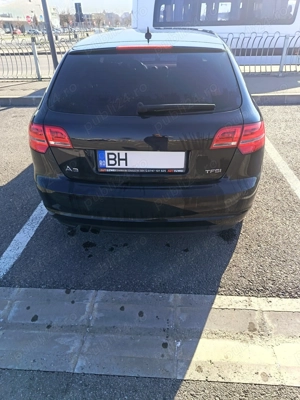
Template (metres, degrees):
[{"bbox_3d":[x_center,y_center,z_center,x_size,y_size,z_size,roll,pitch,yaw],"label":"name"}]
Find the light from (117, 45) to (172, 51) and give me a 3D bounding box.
[{"bbox_3d":[-0.038,-0.857,1.564,0.315,0.032,0.050,2,33,5],"label":"light"}]

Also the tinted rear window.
[{"bbox_3d":[-0.036,-0.697,1.648,1.190,0.380,0.090,2,0,5],"label":"tinted rear window"}]

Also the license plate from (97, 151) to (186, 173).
[{"bbox_3d":[-0.049,-0.232,1.668,0.525,0.122,0.020,2,28,5],"label":"license plate"}]

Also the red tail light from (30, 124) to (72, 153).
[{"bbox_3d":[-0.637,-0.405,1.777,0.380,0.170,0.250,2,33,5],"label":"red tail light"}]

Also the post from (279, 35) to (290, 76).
[{"bbox_3d":[3.599,-3.839,7.431,0.090,0.958,0.090,2,33,5],"label":"post"}]

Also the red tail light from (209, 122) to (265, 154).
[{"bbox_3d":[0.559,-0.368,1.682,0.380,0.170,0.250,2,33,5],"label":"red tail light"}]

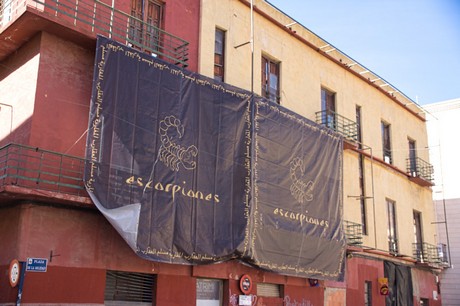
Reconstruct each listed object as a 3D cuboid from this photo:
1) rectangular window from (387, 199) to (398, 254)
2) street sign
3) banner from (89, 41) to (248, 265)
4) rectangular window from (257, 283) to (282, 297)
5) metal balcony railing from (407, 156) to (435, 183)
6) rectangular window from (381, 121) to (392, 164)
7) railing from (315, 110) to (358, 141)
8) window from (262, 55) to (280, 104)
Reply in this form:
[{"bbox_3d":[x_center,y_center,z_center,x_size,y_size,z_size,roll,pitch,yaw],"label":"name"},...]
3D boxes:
[{"bbox_3d":[7.765,3.520,25.719,0.130,2.576,1.154,-13,-21,40],"label":"rectangular window"},{"bbox_3d":[-4.237,2.479,11.826,0.025,0.286,0.493,-13,-21,40],"label":"street sign"},{"bbox_3d":[-1.354,0.179,14.785,0.300,5.488,5.914,-13,-21,40],"label":"banner"},{"bbox_3d":[1.305,4.592,17.937,0.120,0.403,1.400,-13,-21,40],"label":"rectangular window"},{"bbox_3d":[10.226,0.948,28.651,0.627,0.963,2.318,-13,-21,40],"label":"metal balcony railing"},{"bbox_3d":[7.812,-0.504,26.841,0.130,2.150,1.187,-13,-21,40],"label":"rectangular window"},{"bbox_3d":[4.506,-0.978,22.492,0.627,0.941,2.296,-13,-21,40],"label":"railing"},{"bbox_3d":[1.541,-2.558,20.073,0.130,2.128,1.221,-13,-21,40],"label":"window"}]

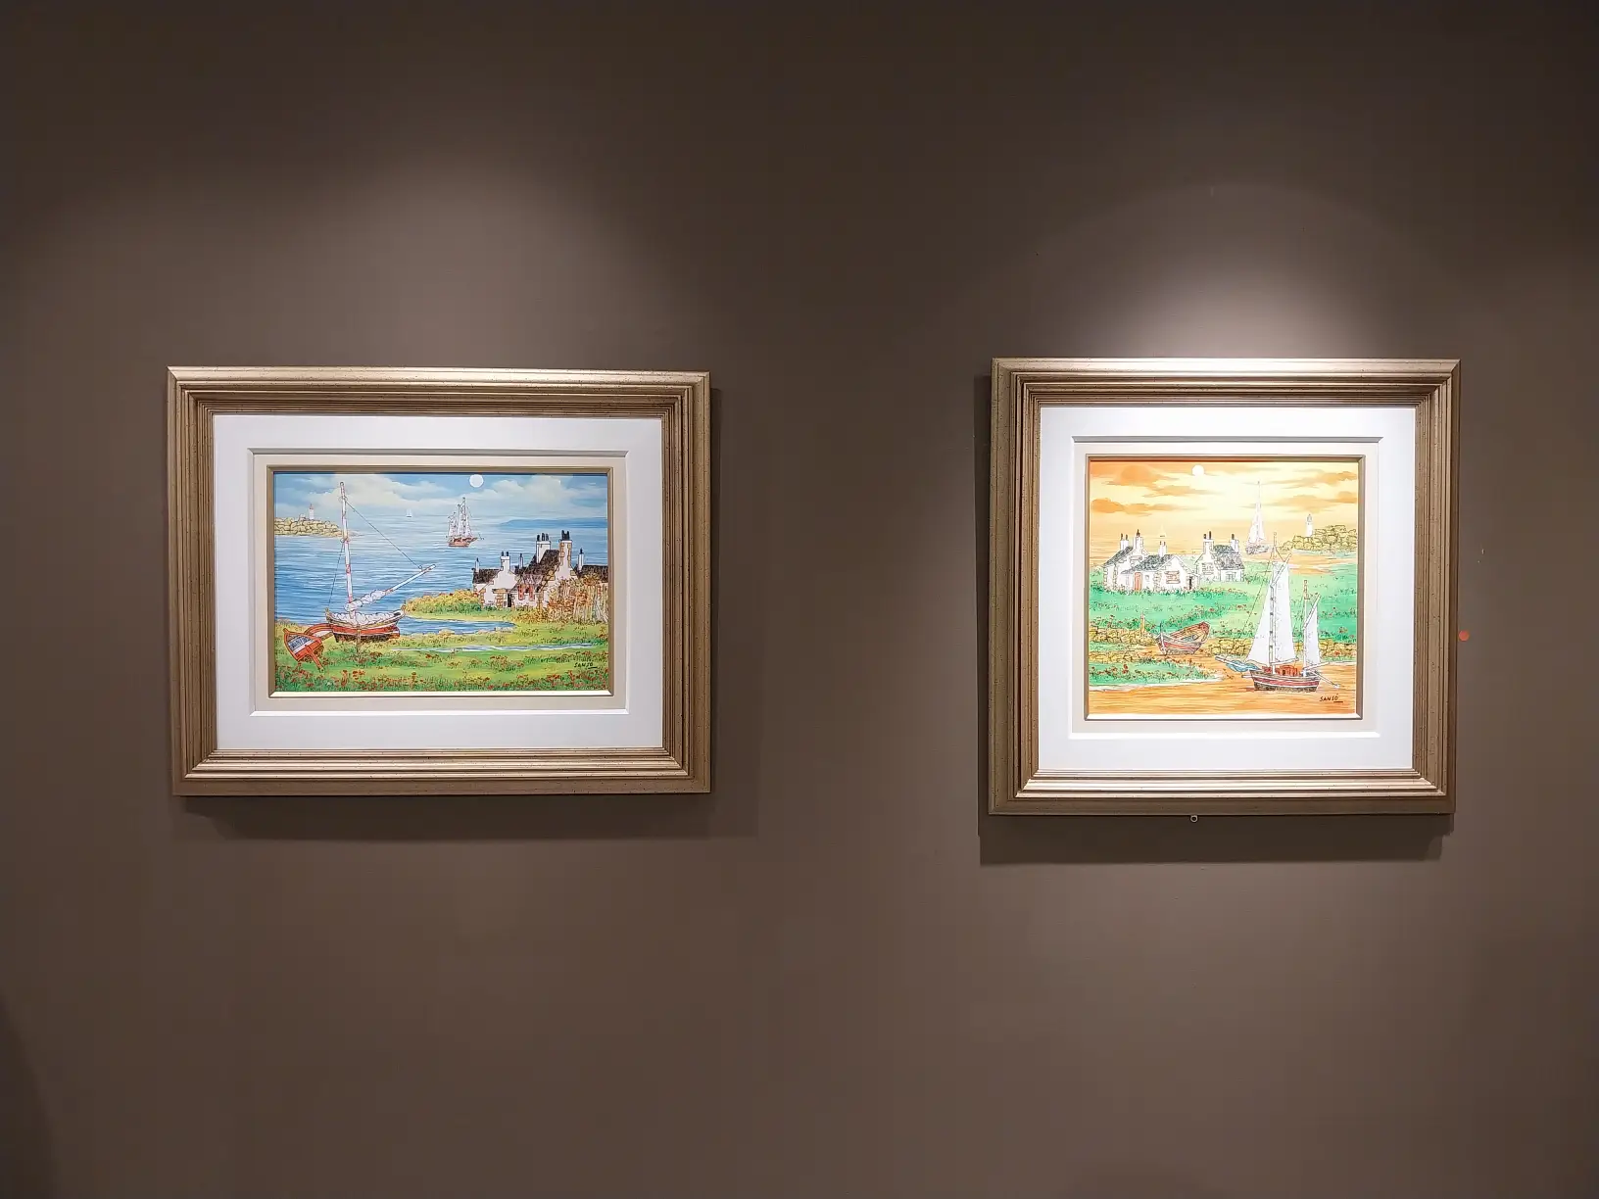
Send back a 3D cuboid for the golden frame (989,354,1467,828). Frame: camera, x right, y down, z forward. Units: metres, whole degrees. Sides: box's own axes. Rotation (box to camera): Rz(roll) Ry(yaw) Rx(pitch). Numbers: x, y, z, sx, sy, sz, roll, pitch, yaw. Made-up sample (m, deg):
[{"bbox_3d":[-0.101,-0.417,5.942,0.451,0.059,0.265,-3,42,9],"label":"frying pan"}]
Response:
[{"bbox_3d":[0.516,-0.014,1.448,0.569,0.550,0.037,0,1,-1],"label":"golden frame"}]

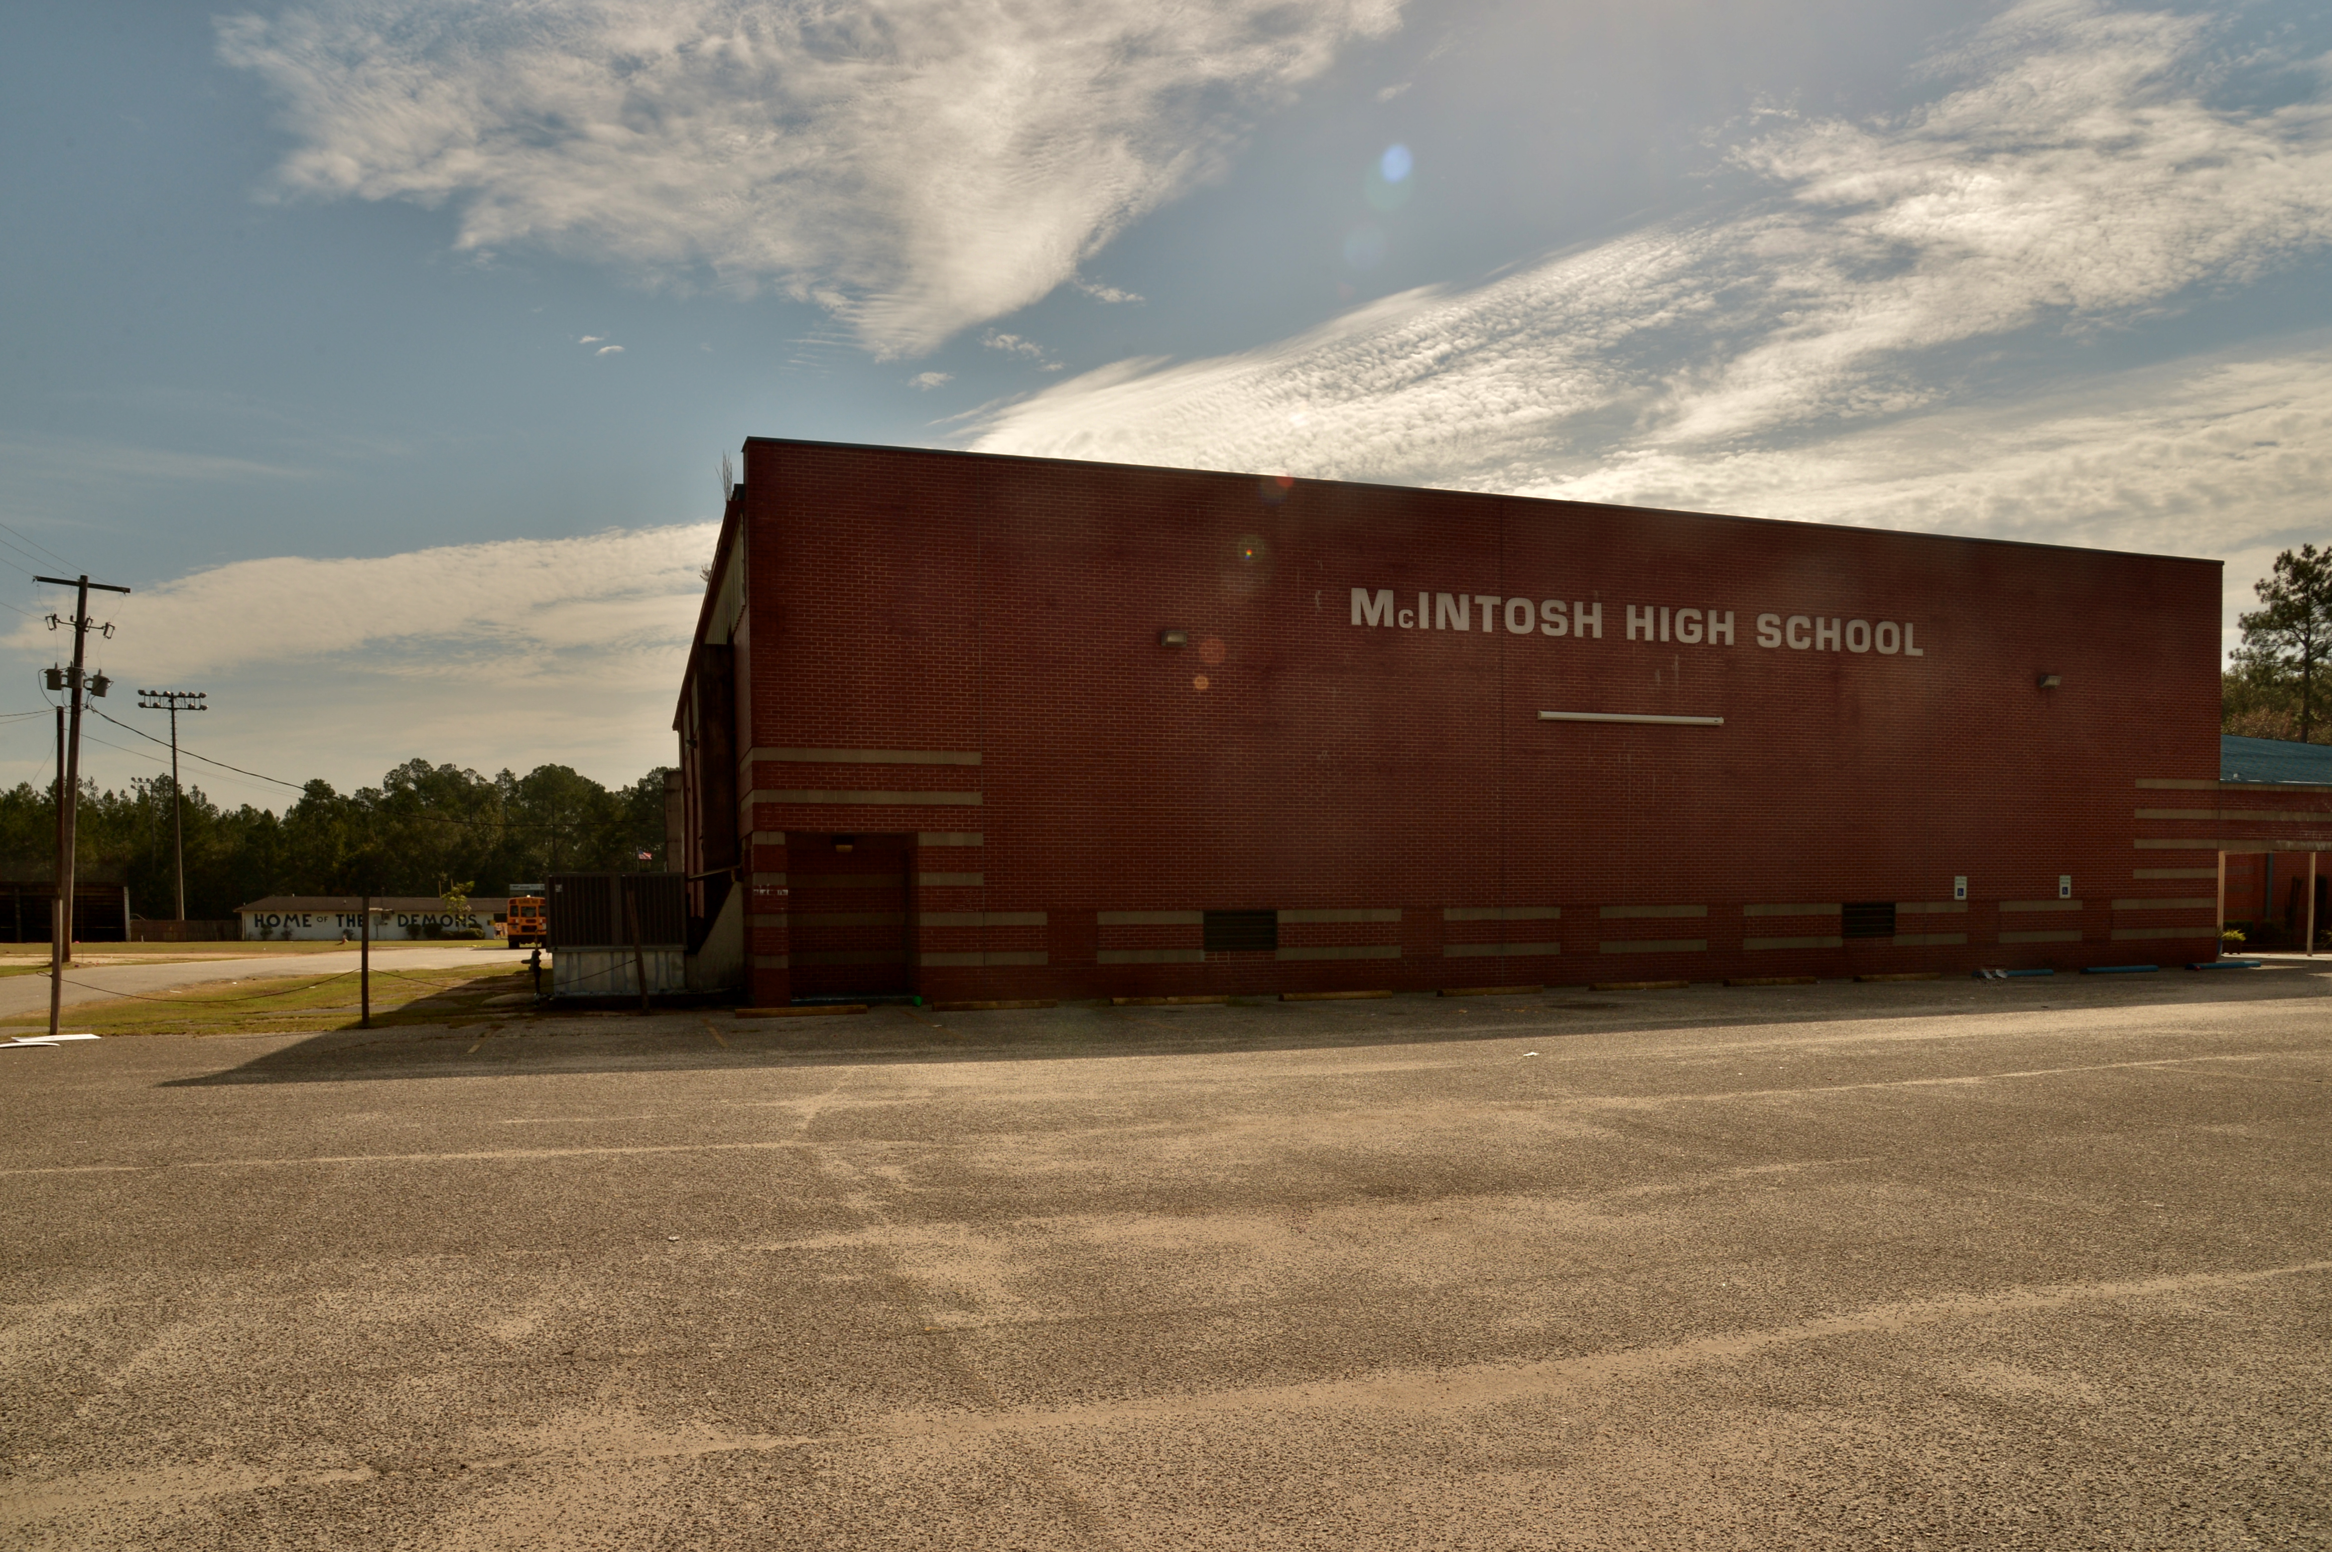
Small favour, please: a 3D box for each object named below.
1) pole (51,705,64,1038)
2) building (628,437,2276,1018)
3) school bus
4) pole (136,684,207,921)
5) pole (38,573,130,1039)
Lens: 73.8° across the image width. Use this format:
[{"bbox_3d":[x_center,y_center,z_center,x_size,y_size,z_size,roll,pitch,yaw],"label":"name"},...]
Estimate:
[{"bbox_3d":[-13.226,1.128,18.536,0.140,3.900,0.140,1,-4,-23],"label":"pole"},{"bbox_3d":[2.438,0.620,43.899,29.600,8.330,34.000,1,-4,-19],"label":"building"},{"bbox_3d":[-39.268,9.051,96.695,2.450,3.050,11.000,1,-4,-19],"label":"school bus"},{"bbox_3d":[-73.248,2.943,115.294,4.300,18.700,0.800,-3,-2,-32],"label":"pole"},{"bbox_3d":[-32.863,-0.269,46.908,2.450,11.740,0.900,1,-4,-23],"label":"pole"}]

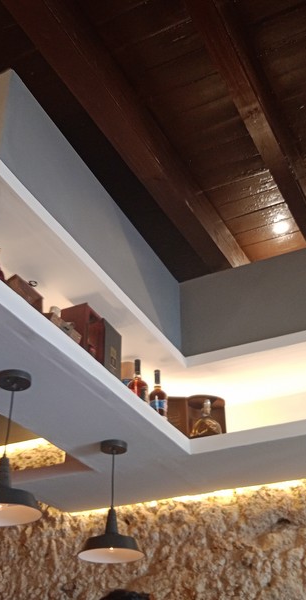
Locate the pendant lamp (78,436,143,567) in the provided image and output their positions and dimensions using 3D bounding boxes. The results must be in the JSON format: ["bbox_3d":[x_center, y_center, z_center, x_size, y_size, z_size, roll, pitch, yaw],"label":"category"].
[{"bbox_3d":[-0.159,0.783,2.567,0.256,0.444,0.256,-1,-33,-1],"label":"pendant lamp"}]

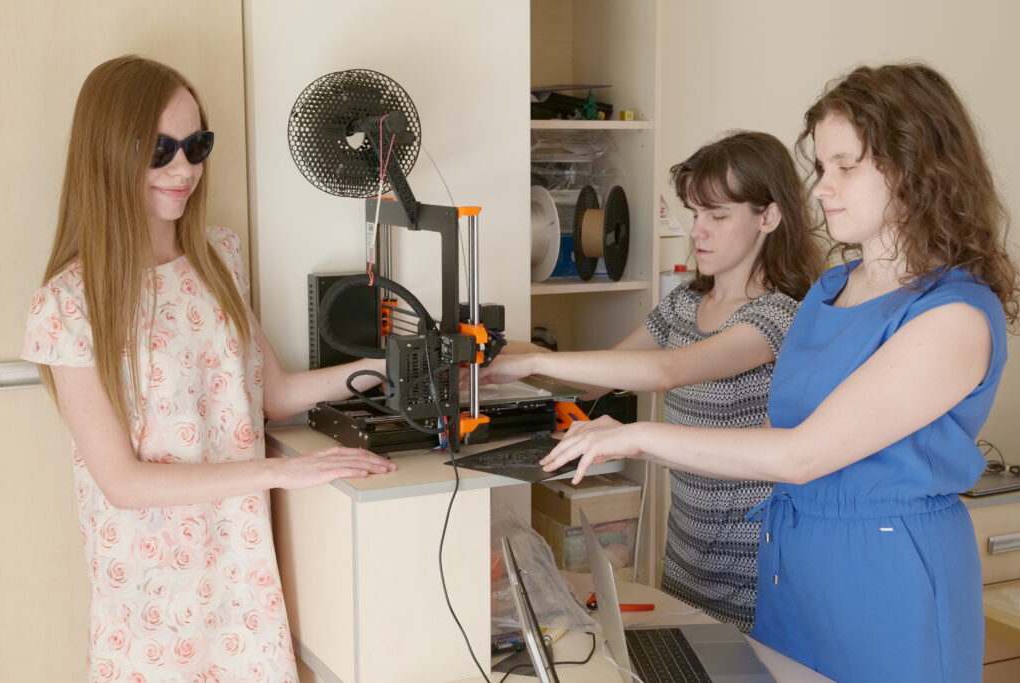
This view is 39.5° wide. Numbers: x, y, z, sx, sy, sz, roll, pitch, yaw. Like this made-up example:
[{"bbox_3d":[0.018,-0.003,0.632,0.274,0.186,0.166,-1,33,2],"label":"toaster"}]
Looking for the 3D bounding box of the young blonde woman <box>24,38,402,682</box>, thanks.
[{"bbox_3d":[-0.410,0.401,2.150,0.400,1.627,0.600,6,10,42],"label":"young blonde woman"}]

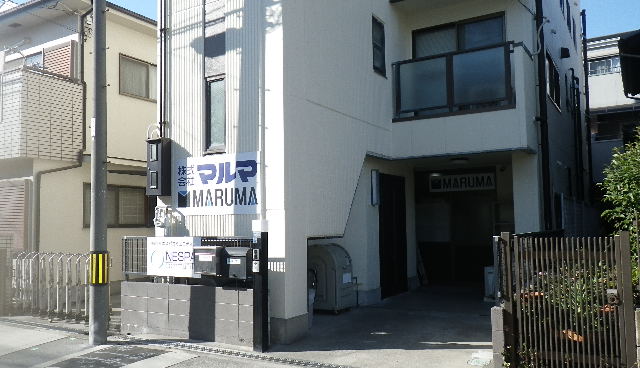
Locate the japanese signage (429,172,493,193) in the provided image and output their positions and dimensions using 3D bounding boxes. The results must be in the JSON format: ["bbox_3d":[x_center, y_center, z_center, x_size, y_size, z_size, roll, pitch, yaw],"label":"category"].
[{"bbox_3d":[3.067,-0.022,11.182,1.416,0.361,0.060,-3,-5,30],"label":"japanese signage"}]

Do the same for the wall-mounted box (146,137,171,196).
[{"bbox_3d":[-2.320,-0.227,7.468,0.290,0.790,0.190,-3,-5,30],"label":"wall-mounted box"}]

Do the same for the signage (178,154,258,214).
[{"bbox_3d":[-1.396,0.018,6.992,1.472,0.814,0.040,-3,-5,30],"label":"signage"}]

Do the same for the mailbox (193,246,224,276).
[{"bbox_3d":[-1.419,0.972,6.601,0.375,0.355,0.135,-3,-5,30],"label":"mailbox"}]

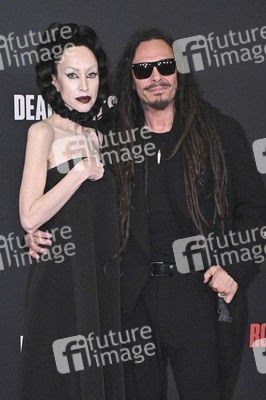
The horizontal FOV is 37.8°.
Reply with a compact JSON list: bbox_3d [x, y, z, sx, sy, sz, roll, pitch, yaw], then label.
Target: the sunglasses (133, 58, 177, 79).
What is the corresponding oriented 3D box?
[{"bbox_3d":[0.065,-0.440,1.323,0.143,0.048,0.145,-9,15,-2],"label":"sunglasses"}]

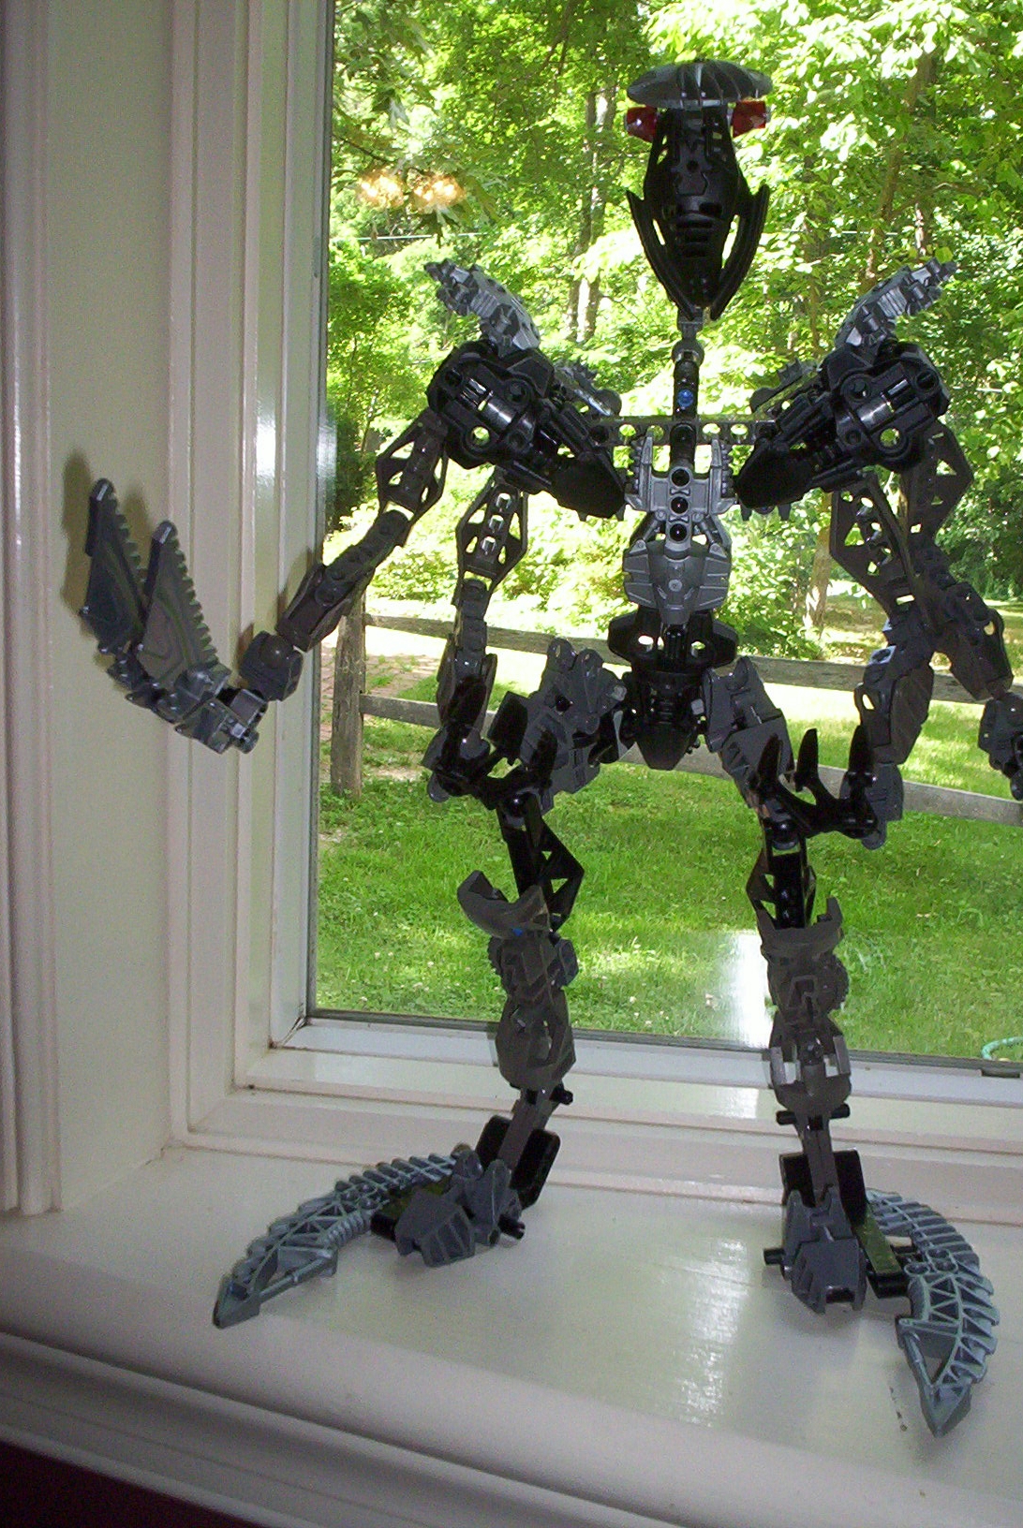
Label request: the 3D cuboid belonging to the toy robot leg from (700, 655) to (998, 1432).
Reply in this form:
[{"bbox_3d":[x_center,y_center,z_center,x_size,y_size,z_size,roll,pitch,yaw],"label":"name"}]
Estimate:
[{"bbox_3d":[0.098,0.075,0.495,0.093,0.200,0.110,2,12,-3],"label":"toy robot leg"}]

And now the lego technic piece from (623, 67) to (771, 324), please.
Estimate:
[{"bbox_3d":[0.054,-0.165,0.486,0.042,0.072,0.040,4,12,5],"label":"lego technic piece"}]

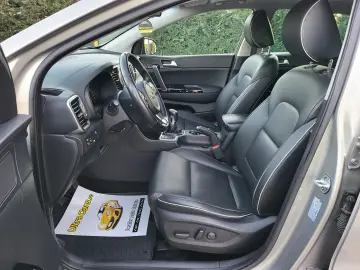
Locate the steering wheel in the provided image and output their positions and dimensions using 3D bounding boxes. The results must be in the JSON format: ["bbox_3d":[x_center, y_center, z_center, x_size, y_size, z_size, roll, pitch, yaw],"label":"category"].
[{"bbox_3d":[-0.167,-0.173,1.089,0.120,0.370,0.370,-25,19,11],"label":"steering wheel"}]

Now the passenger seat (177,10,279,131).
[{"bbox_3d":[0.252,-0.353,1.804,0.800,0.970,0.530,0,22,1],"label":"passenger seat"}]

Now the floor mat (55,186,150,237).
[{"bbox_3d":[-0.381,0.396,1.315,0.420,0.040,0.300,6,22,-1],"label":"floor mat"}]

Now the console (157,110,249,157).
[{"bbox_3d":[0.201,0.032,1.563,0.820,0.390,0.270,0,22,1],"label":"console"}]

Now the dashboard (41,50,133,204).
[{"bbox_3d":[-0.522,-0.234,1.452,0.550,0.510,1.380,0,22,1],"label":"dashboard"}]

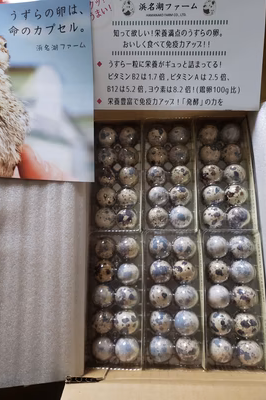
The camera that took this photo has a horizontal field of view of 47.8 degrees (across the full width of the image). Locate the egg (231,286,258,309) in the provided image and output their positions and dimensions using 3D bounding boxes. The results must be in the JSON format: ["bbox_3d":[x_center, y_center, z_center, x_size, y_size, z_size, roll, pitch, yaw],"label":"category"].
[{"bbox_3d":[0.129,0.112,0.346,0.026,0.032,0.026,-1,75,4],"label":"egg"}]

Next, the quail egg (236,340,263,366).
[{"bbox_3d":[0.128,0.168,0.332,0.027,0.032,0.027,-1,75,4],"label":"quail egg"}]

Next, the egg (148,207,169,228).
[{"bbox_3d":[0.030,0.021,0.367,0.025,0.032,0.025,-1,75,3],"label":"egg"}]

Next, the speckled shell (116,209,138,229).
[{"bbox_3d":[-0.008,0.023,0.378,0.025,0.032,0.025,-1,75,4],"label":"speckled shell"}]

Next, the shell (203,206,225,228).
[{"bbox_3d":[0.100,0.021,0.372,0.026,0.033,0.026,-1,75,4],"label":"shell"}]

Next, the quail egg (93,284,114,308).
[{"bbox_3d":[-0.035,0.114,0.355,0.025,0.032,0.025,-1,74,5],"label":"quail egg"}]

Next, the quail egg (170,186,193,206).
[{"bbox_3d":[0.059,-0.004,0.372,0.026,0.032,0.026,-1,75,3],"label":"quail egg"}]

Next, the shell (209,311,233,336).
[{"bbox_3d":[0.099,0.138,0.337,0.026,0.032,0.026,-1,74,5],"label":"shell"}]

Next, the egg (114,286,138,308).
[{"bbox_3d":[-0.007,0.115,0.354,0.026,0.033,0.026,-1,75,4],"label":"egg"}]

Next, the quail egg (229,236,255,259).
[{"bbox_3d":[0.127,0.055,0.351,0.026,0.033,0.026,-1,75,3],"label":"quail egg"}]

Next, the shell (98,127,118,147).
[{"bbox_3d":[-0.034,-0.087,0.410,0.025,0.032,0.025,-1,75,4],"label":"shell"}]

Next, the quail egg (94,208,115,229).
[{"bbox_3d":[-0.035,0.023,0.378,0.025,0.032,0.025,-1,75,3],"label":"quail egg"}]

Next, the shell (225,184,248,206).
[{"bbox_3d":[0.129,-0.006,0.377,0.026,0.033,0.026,-1,75,4],"label":"shell"}]

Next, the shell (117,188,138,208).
[{"bbox_3d":[-0.007,-0.004,0.386,0.025,0.032,0.025,-1,74,5],"label":"shell"}]

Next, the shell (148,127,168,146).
[{"bbox_3d":[0.032,-0.084,0.395,0.025,0.032,0.025,-1,75,3],"label":"shell"}]

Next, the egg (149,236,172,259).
[{"bbox_3d":[0.033,0.057,0.365,0.026,0.032,0.026,-1,74,5],"label":"egg"}]

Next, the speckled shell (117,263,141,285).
[{"bbox_3d":[-0.006,0.085,0.351,0.025,0.032,0.025,-1,75,3],"label":"speckled shell"}]

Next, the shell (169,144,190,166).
[{"bbox_3d":[0.061,-0.058,0.397,0.025,0.032,0.025,-1,75,4],"label":"shell"}]

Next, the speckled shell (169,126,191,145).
[{"bbox_3d":[0.062,-0.087,0.402,0.026,0.032,0.026,-1,75,3],"label":"speckled shell"}]

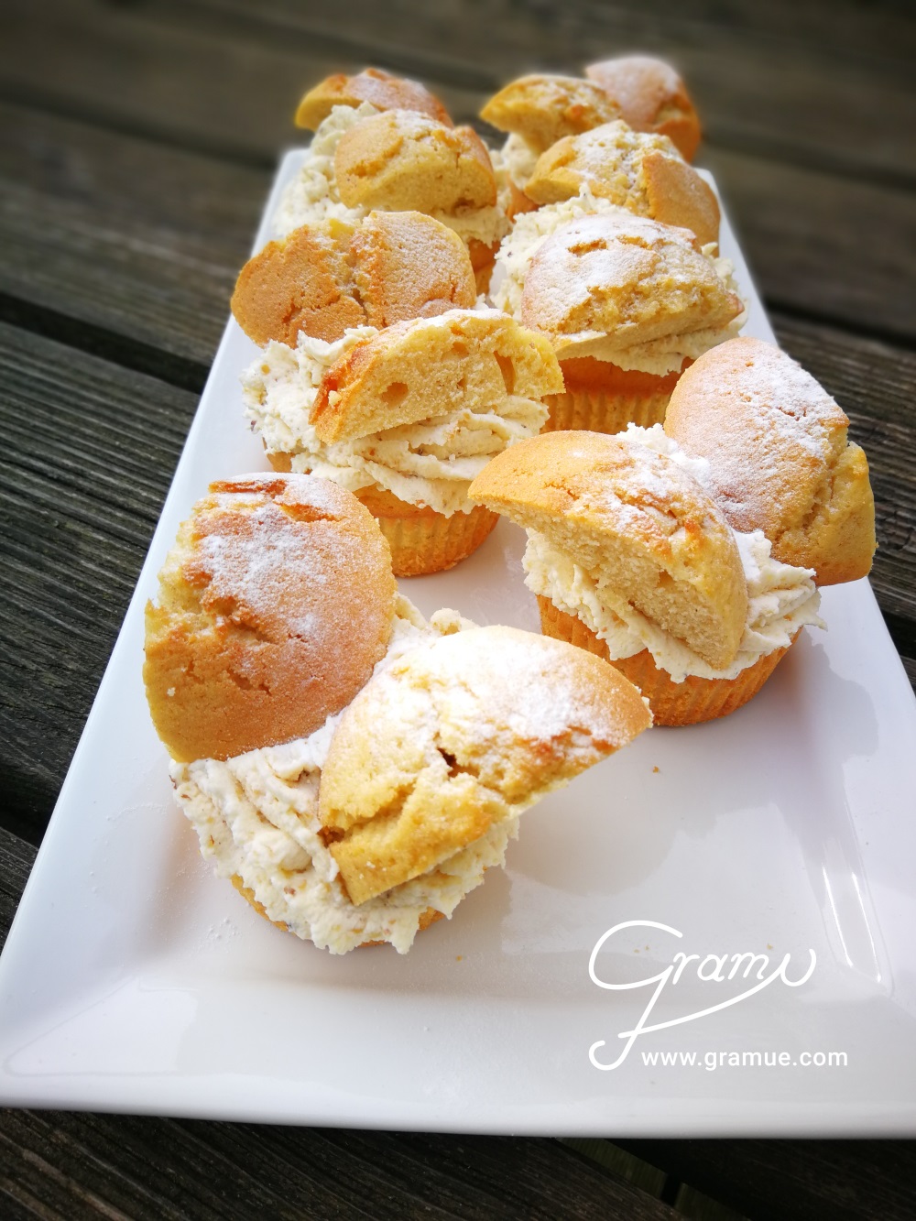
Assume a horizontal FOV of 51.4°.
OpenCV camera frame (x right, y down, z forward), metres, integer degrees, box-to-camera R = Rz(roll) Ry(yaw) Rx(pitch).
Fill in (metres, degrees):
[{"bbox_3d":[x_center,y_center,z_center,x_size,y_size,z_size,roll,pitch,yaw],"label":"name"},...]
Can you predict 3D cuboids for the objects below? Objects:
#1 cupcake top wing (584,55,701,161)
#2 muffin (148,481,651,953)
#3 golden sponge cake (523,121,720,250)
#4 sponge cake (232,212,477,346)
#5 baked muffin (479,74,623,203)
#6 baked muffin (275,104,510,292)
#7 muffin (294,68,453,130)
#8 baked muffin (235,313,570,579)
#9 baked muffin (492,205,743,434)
[{"bbox_3d":[0.083,-0.225,0.421,0.056,0.036,0.049,2,47,0],"label":"cupcake top wing"},{"bbox_3d":[-0.012,0.025,0.203,0.100,0.080,0.086,2,47,0],"label":"muffin"},{"bbox_3d":[0.059,-0.154,0.342,0.070,0.038,0.048,2,47,0],"label":"golden sponge cake"},{"bbox_3d":[-0.030,-0.098,0.285,0.071,0.039,0.043,2,47,0],"label":"sponge cake"},{"bbox_3d":[0.052,-0.199,0.418,0.082,0.070,0.078,2,47,0],"label":"baked muffin"},{"bbox_3d":[-0.025,-0.154,0.369,0.084,0.078,0.078,2,47,0],"label":"baked muffin"},{"bbox_3d":[-0.034,-0.201,0.383,0.066,0.037,0.047,2,47,0],"label":"muffin"},{"bbox_3d":[-0.015,-0.054,0.279,0.088,0.074,0.075,2,47,0],"label":"baked muffin"},{"bbox_3d":[0.057,-0.105,0.331,0.087,0.071,0.079,2,47,0],"label":"baked muffin"}]

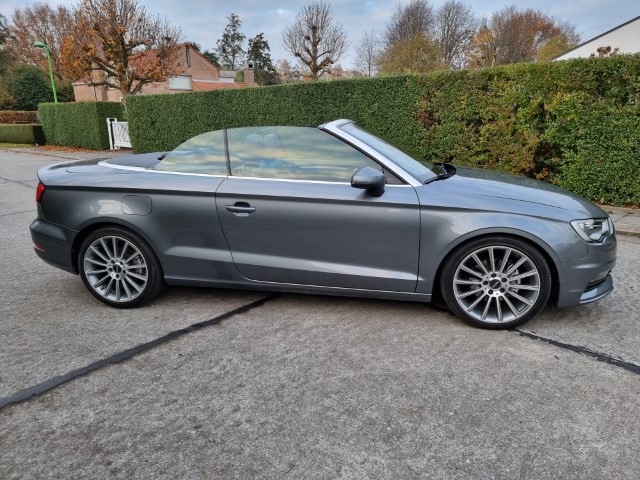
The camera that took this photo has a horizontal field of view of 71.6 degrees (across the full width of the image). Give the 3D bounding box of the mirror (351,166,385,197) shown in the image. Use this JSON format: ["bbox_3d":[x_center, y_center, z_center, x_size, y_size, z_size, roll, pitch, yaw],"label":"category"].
[{"bbox_3d":[0.298,-0.358,2.691,0.200,0.185,0.240,1,17,10],"label":"mirror"}]

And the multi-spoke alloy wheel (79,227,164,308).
[{"bbox_3d":[-1.447,0.184,3.296,0.637,0.637,0.230,1,17,10],"label":"multi-spoke alloy wheel"}]

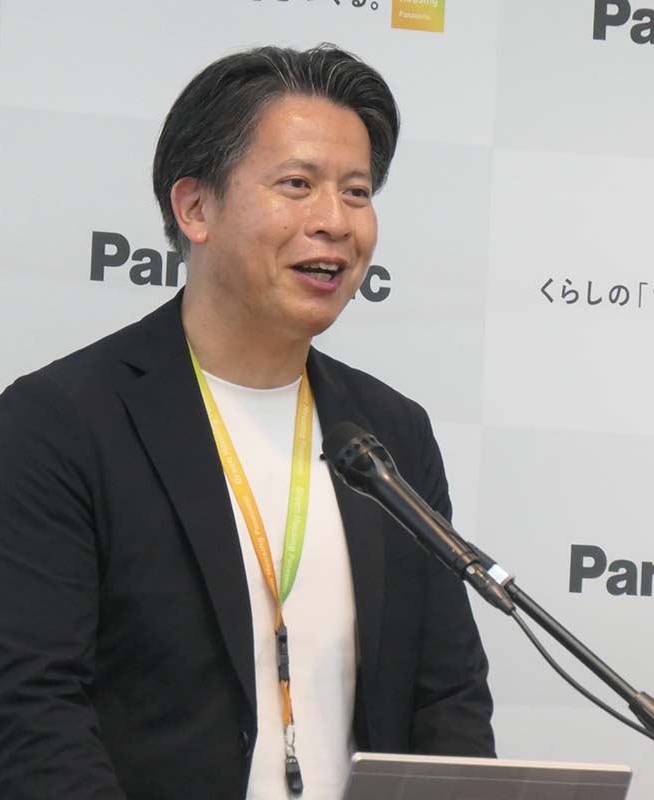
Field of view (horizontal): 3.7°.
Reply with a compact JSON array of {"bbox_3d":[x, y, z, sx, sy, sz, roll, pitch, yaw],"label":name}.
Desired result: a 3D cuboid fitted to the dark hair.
[{"bbox_3d":[-0.043,-0.208,8.500,0.187,0.195,0.215,8,-8,-37],"label":"dark hair"}]

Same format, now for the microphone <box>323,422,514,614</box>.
[{"bbox_3d":[0.076,0.098,8.280,0.224,0.044,0.044,45,21,22],"label":"microphone"}]

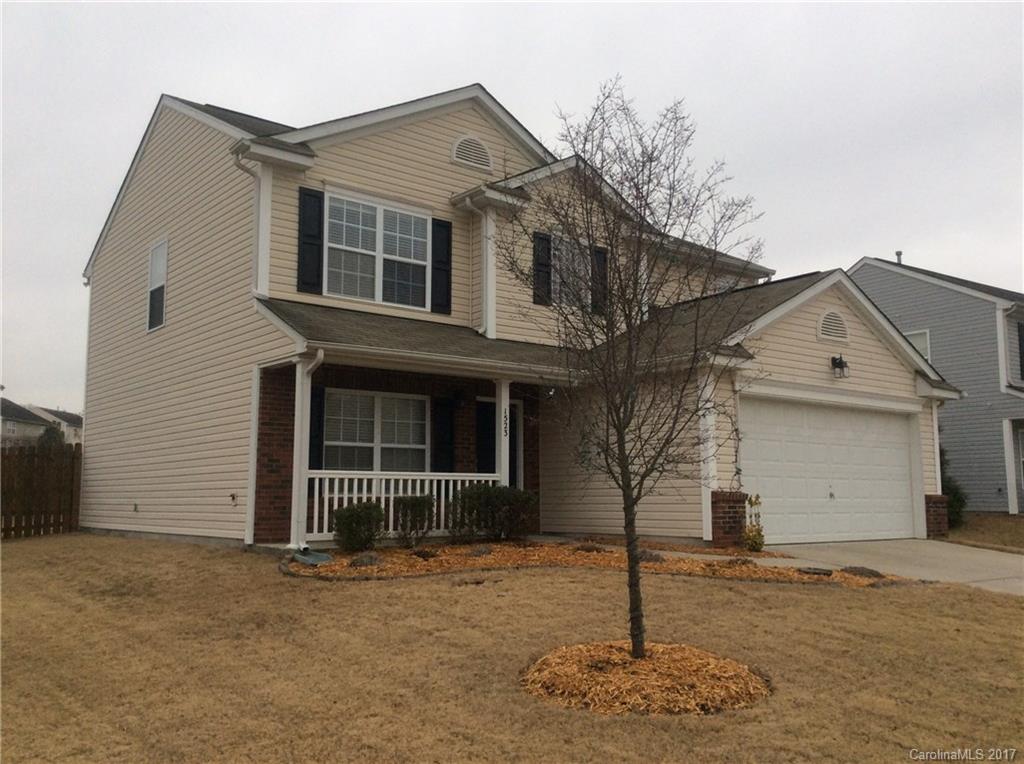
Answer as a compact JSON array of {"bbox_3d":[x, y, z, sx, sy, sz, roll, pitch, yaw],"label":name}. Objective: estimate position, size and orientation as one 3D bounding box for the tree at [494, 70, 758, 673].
[{"bbox_3d":[0.858,-0.184,6.900,2.000,4.270,1.950,0,-7,0],"label":"tree"}]

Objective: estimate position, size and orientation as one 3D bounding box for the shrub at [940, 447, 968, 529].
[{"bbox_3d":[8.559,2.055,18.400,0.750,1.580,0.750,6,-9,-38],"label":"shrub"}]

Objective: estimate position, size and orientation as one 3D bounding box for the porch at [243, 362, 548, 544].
[{"bbox_3d":[-1.052,1.098,13.669,5.000,2.460,1.420,6,-9,-38],"label":"porch"}]

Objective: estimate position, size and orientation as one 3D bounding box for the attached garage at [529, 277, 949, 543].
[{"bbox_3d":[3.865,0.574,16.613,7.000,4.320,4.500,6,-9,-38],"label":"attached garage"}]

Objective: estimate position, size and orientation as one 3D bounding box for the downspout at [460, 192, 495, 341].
[{"bbox_3d":[-0.579,-1.843,14.881,0.330,2.220,0.100,6,-9,-38],"label":"downspout"}]

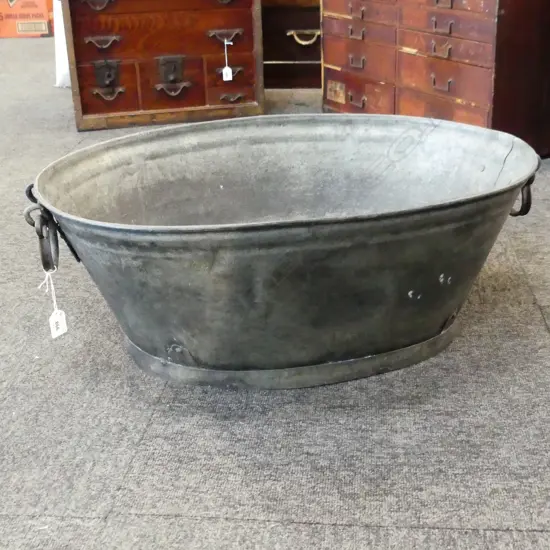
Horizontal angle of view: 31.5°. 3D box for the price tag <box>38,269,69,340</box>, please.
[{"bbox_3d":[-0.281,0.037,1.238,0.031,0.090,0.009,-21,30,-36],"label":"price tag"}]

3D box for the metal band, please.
[{"bbox_3d":[0.028,0.065,1.375,0.468,0.031,0.320,-6,24,-10],"label":"metal band"}]

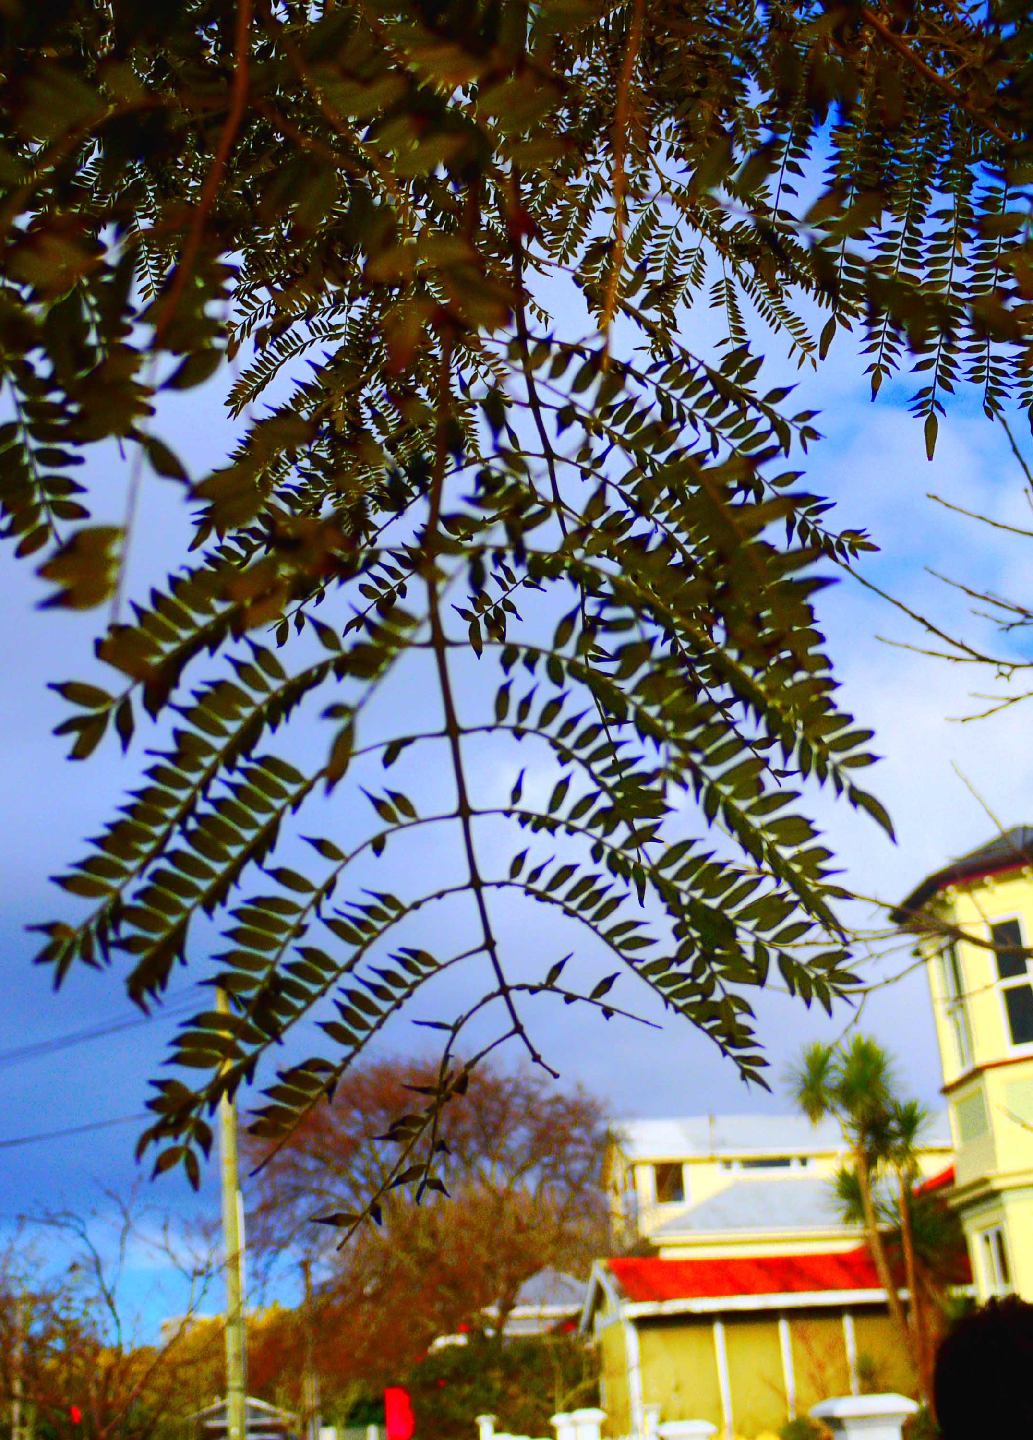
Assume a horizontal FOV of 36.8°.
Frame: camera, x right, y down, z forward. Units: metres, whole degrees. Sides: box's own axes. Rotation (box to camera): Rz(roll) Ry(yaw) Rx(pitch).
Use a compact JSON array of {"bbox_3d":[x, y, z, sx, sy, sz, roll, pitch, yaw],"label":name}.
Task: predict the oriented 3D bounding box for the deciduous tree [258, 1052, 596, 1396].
[{"bbox_3d":[-2.096,12.013,36.321,8.300,8.200,7.800,-3,-24,0],"label":"deciduous tree"}]

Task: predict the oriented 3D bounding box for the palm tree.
[{"bbox_3d":[4.865,6.963,20.895,1.900,5.400,1.800,-3,-24,0],"label":"palm tree"}]

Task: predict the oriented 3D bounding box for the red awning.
[{"bbox_3d":[4.138,9.827,27.518,4.800,1.000,2.400,-1,-24,-3],"label":"red awning"}]

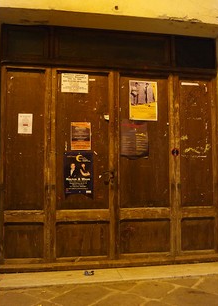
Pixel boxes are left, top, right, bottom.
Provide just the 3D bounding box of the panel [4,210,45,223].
[{"bbox_3d":[-0.836,0.631,3.039,0.385,0.120,0.040,0,-4,-9],"label":"panel"}]

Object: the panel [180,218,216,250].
[{"bbox_3d":[0.969,0.878,3.324,0.392,0.355,0.040,0,-4,-9],"label":"panel"}]

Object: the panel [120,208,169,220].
[{"bbox_3d":[0.384,0.642,3.236,0.545,0.110,0.040,0,-4,-9],"label":"panel"}]

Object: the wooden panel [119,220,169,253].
[{"bbox_3d":[0.380,0.874,3.229,0.542,0.356,0.040,0,-4,-9],"label":"wooden panel"}]

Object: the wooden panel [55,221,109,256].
[{"bbox_3d":[-0.267,0.880,3.124,0.543,0.362,0.040,0,-4,-9],"label":"wooden panel"}]

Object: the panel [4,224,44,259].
[{"bbox_3d":[-0.840,0.866,3.032,0.383,0.350,0.040,0,-4,-9],"label":"panel"}]

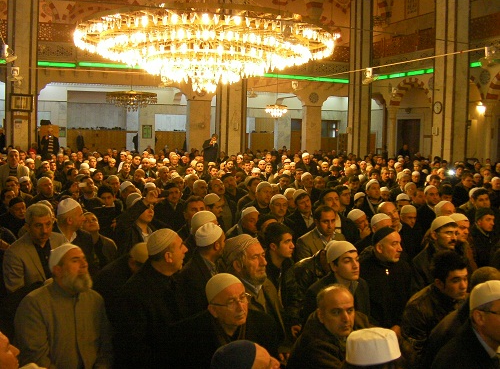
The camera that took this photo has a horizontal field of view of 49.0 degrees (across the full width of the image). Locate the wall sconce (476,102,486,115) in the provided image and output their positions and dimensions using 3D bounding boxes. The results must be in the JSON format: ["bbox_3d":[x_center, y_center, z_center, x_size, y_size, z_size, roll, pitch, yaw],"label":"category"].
[{"bbox_3d":[6.326,-2.077,15.000,0.260,0.370,0.260,0,6,-19],"label":"wall sconce"}]

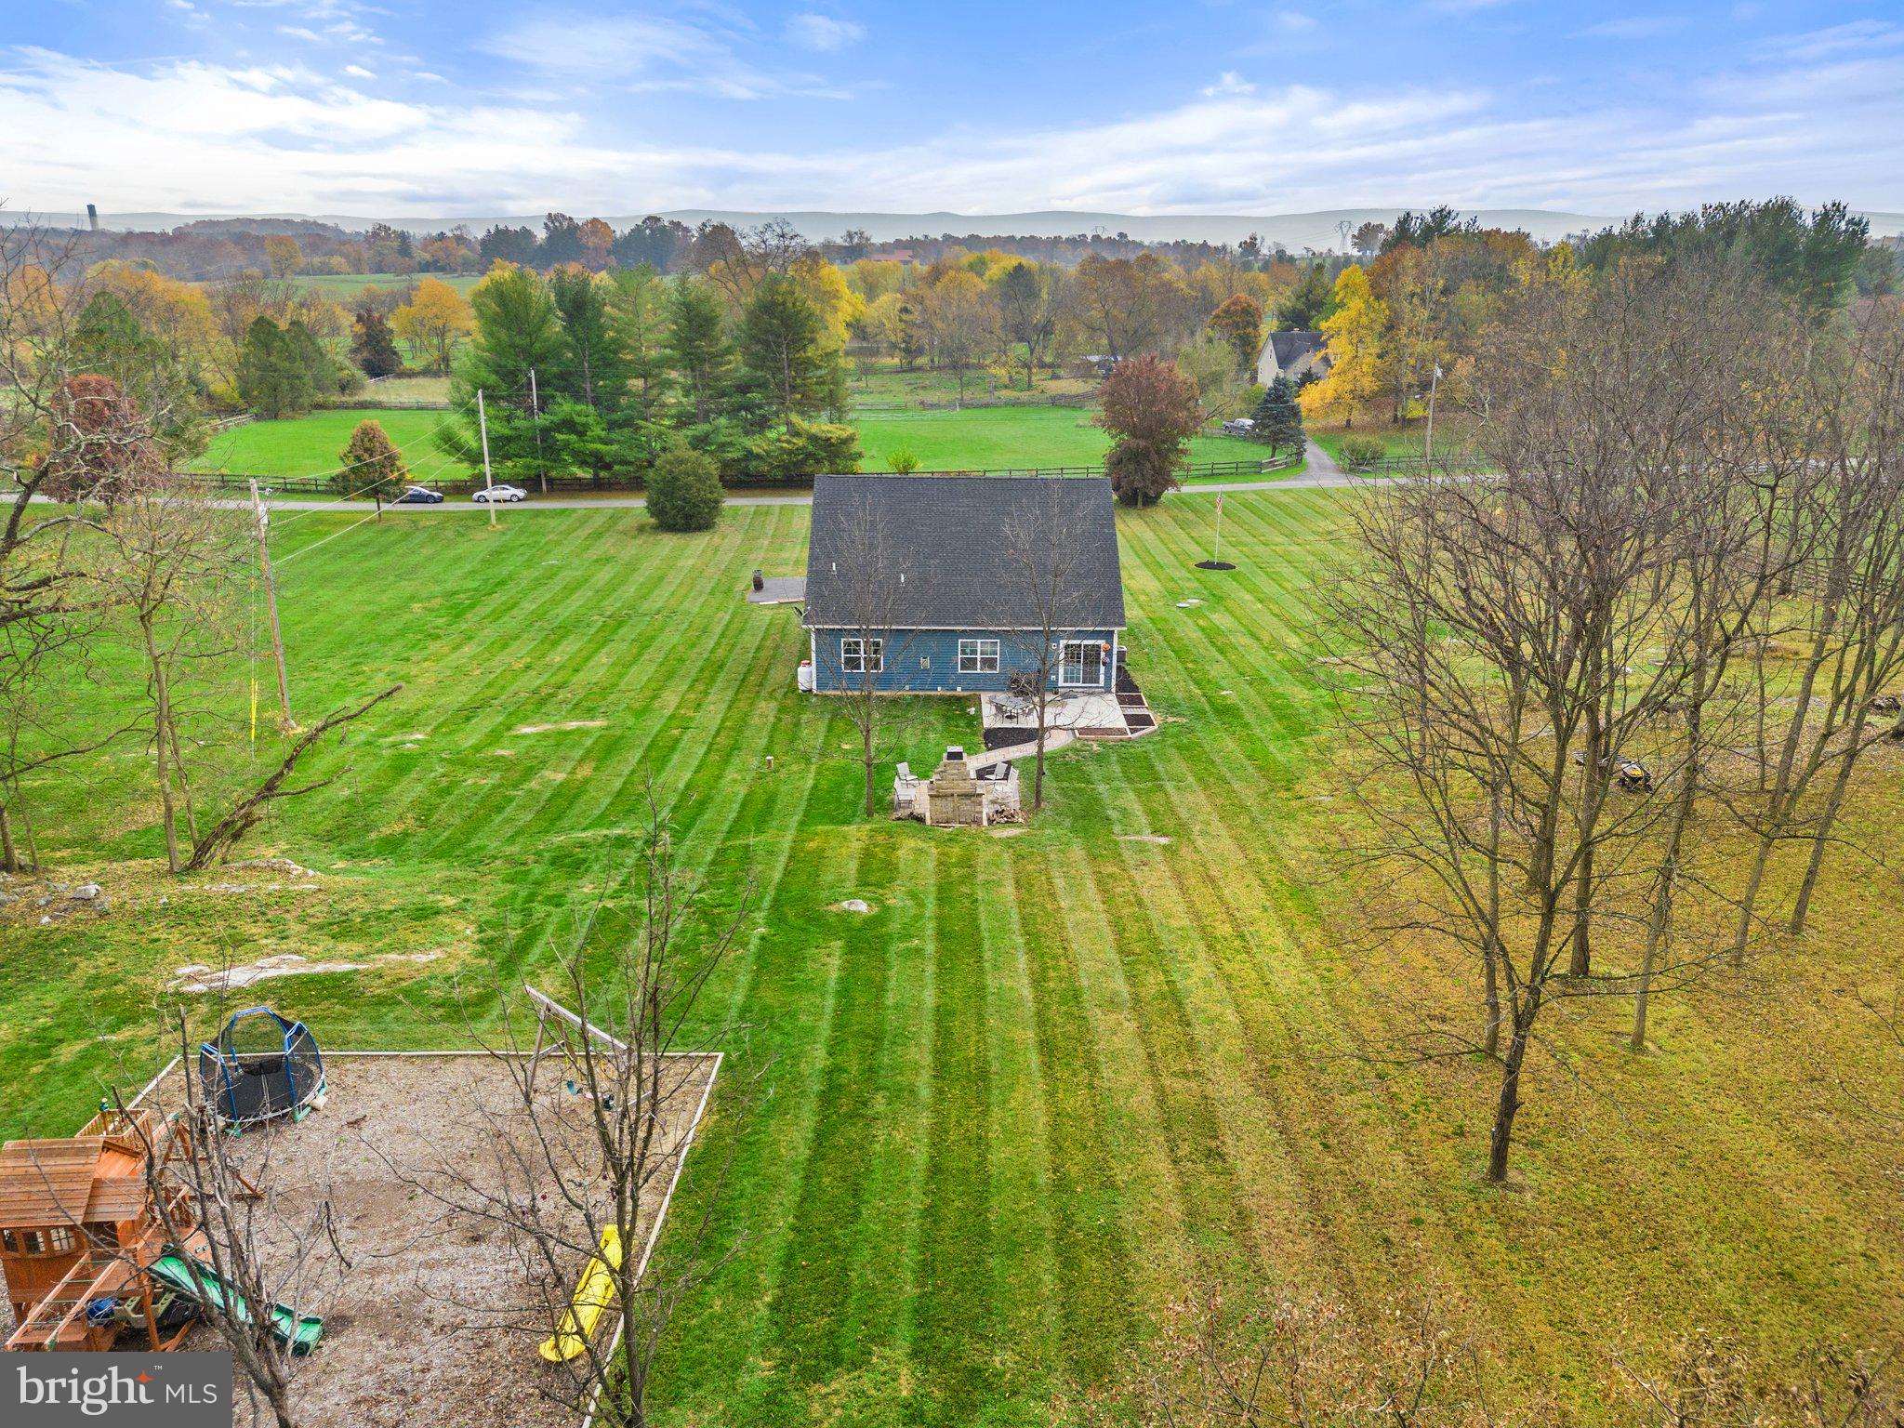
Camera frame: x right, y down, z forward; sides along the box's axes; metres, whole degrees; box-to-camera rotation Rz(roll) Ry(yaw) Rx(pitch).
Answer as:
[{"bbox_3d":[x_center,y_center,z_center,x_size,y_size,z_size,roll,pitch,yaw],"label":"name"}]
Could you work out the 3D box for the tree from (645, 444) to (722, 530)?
[{"bbox_3d":[-19.982,-16.928,98.522,5.884,5.725,5.884,0,20,0],"label":"tree"}]

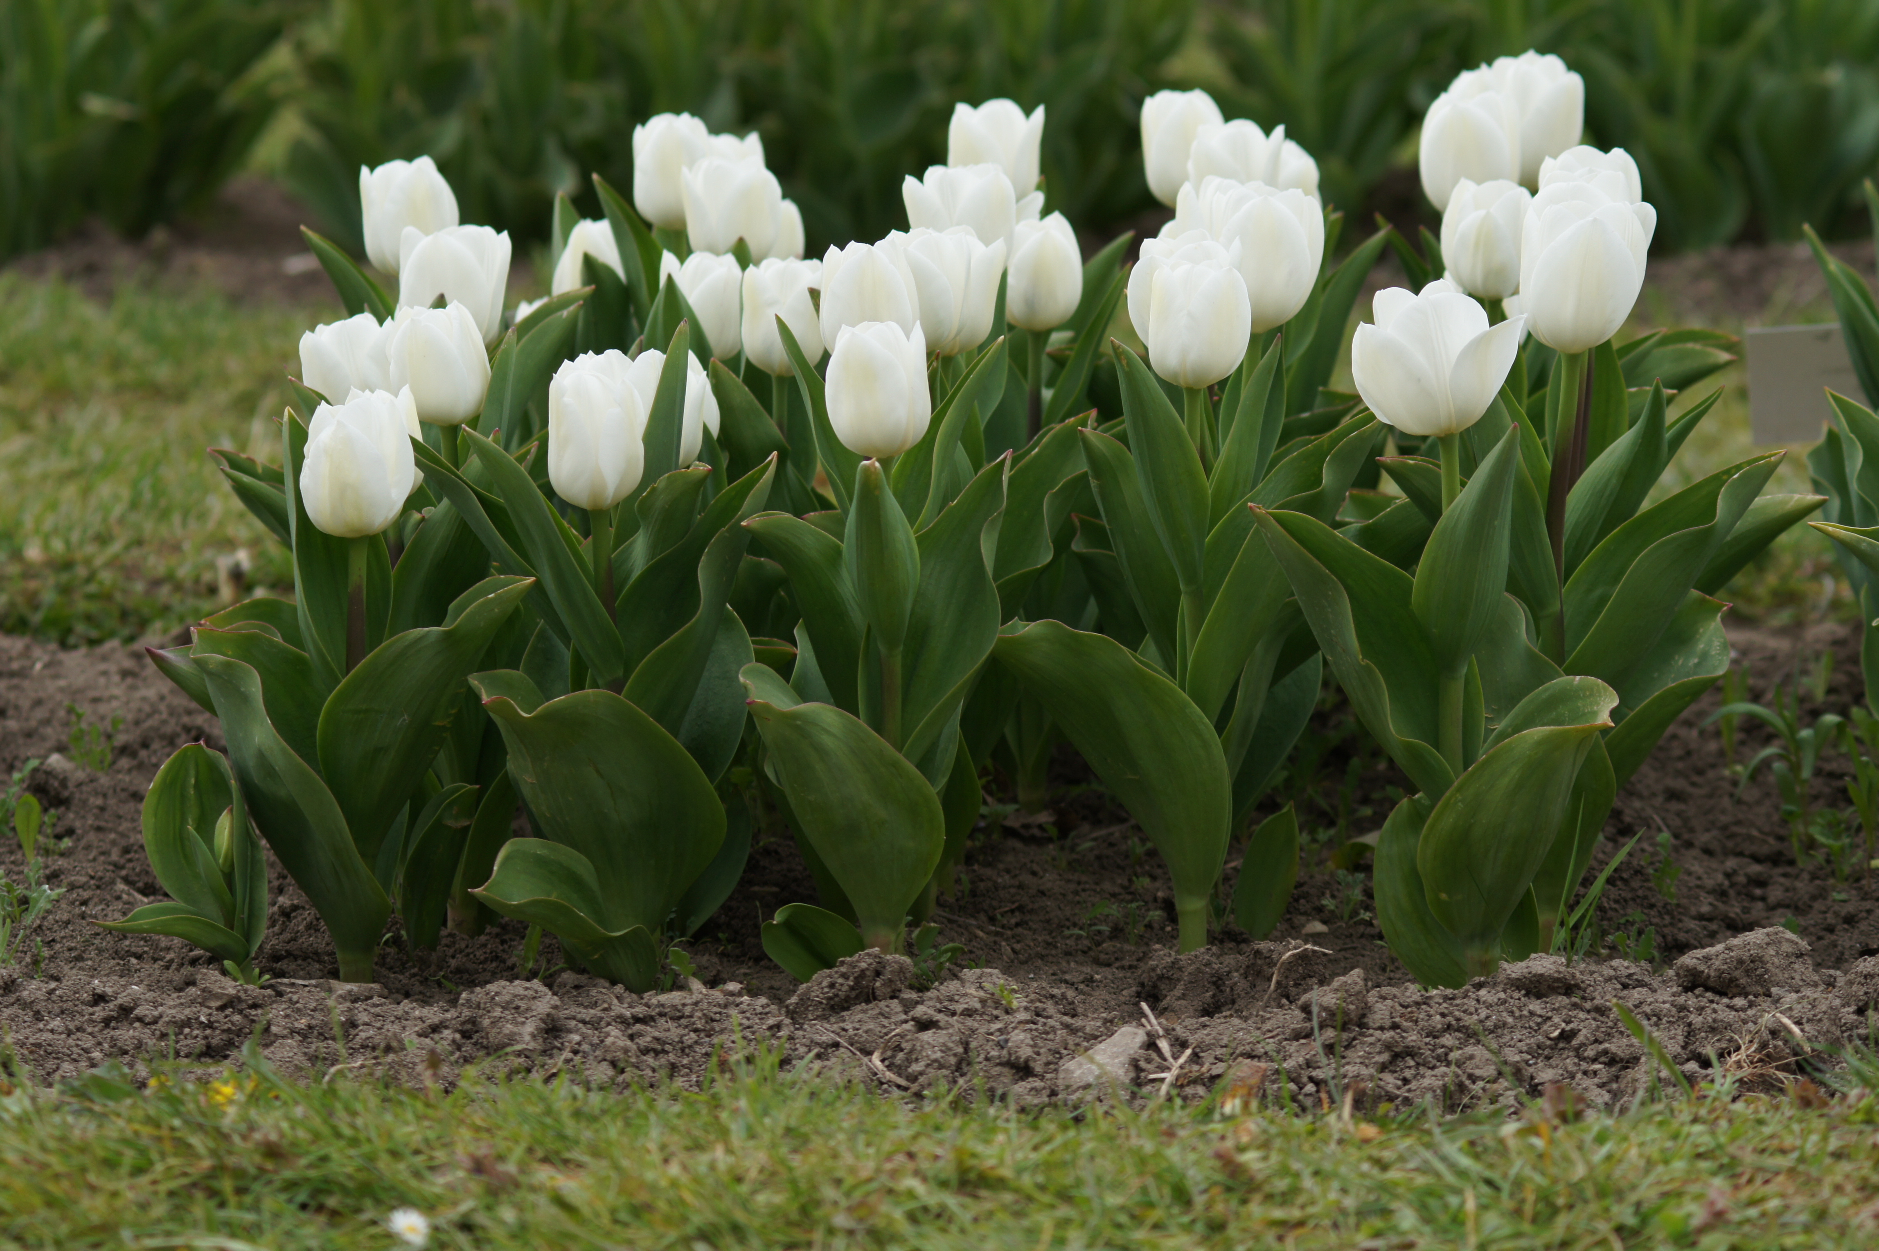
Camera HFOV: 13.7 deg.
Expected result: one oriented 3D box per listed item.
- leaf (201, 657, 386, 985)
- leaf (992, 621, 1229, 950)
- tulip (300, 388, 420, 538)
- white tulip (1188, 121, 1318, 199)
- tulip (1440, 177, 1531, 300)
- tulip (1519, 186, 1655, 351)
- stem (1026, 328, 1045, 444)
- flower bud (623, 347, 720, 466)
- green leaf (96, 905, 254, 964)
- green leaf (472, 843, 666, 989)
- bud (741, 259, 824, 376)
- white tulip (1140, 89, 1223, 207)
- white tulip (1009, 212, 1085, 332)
[{"bbox_3d":[-0.318,0.095,3.852,0.054,0.173,0.055,-23,12,5],"label":"leaf"},{"bbox_3d":[0.091,0.086,4.180,0.127,0.173,0.065,0,10,0],"label":"leaf"},{"bbox_3d":[-0.275,-0.077,3.700,0.055,0.070,0.053,3,12,-1],"label":"tulip"},{"bbox_3d":[0.193,-0.280,4.920,0.076,0.072,0.065,0,10,0],"label":"white tulip"},{"bbox_3d":[0.325,-0.229,4.650,0.057,0.070,0.055,0,10,0],"label":"tulip"},{"bbox_3d":[0.326,-0.180,3.930,0.068,0.086,0.063,0,16,0],"label":"tulip"},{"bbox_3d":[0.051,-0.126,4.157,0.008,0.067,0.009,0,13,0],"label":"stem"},{"bbox_3d":[-0.137,-0.109,3.970,0.052,0.066,0.052,0,16,0],"label":"flower bud"},{"bbox_3d":[-0.379,0.153,3.876,0.079,0.030,0.035,0,13,0],"label":"green leaf"},{"bbox_3d":[-0.183,0.142,3.843,0.093,0.074,0.060,0,13,0],"label":"green leaf"},{"bbox_3d":[-0.093,-0.183,4.650,0.050,0.068,0.050,0,12,0],"label":"bud"},{"bbox_3d":[0.137,-0.268,4.400,0.047,0.068,0.046,0,12,0],"label":"white tulip"},{"bbox_3d":[0.056,-0.187,4.143,0.040,0.064,0.040,0,13,0],"label":"white tulip"}]

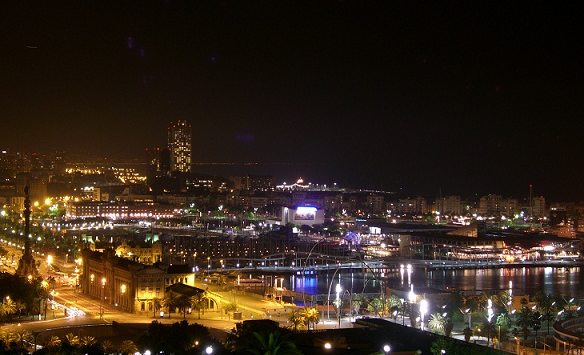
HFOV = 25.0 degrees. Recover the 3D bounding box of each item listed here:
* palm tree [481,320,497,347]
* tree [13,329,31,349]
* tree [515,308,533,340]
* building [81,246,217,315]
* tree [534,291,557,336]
[{"bbox_3d":[79.953,63.975,535.790,6.500,10.800,6.500,0,1,0],"label":"palm tree"},{"bbox_3d":[-108.180,64.990,526.660,6.800,8.800,6.800,0,1,0],"label":"tree"},{"bbox_3d":[97.360,61.720,553.770,7.000,14.510,7.000,0,1,0],"label":"tree"},{"bbox_3d":[-79.955,52.528,711.075,41.000,28.500,109.900,0,1,-23],"label":"building"},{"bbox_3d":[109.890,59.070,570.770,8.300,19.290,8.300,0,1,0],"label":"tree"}]

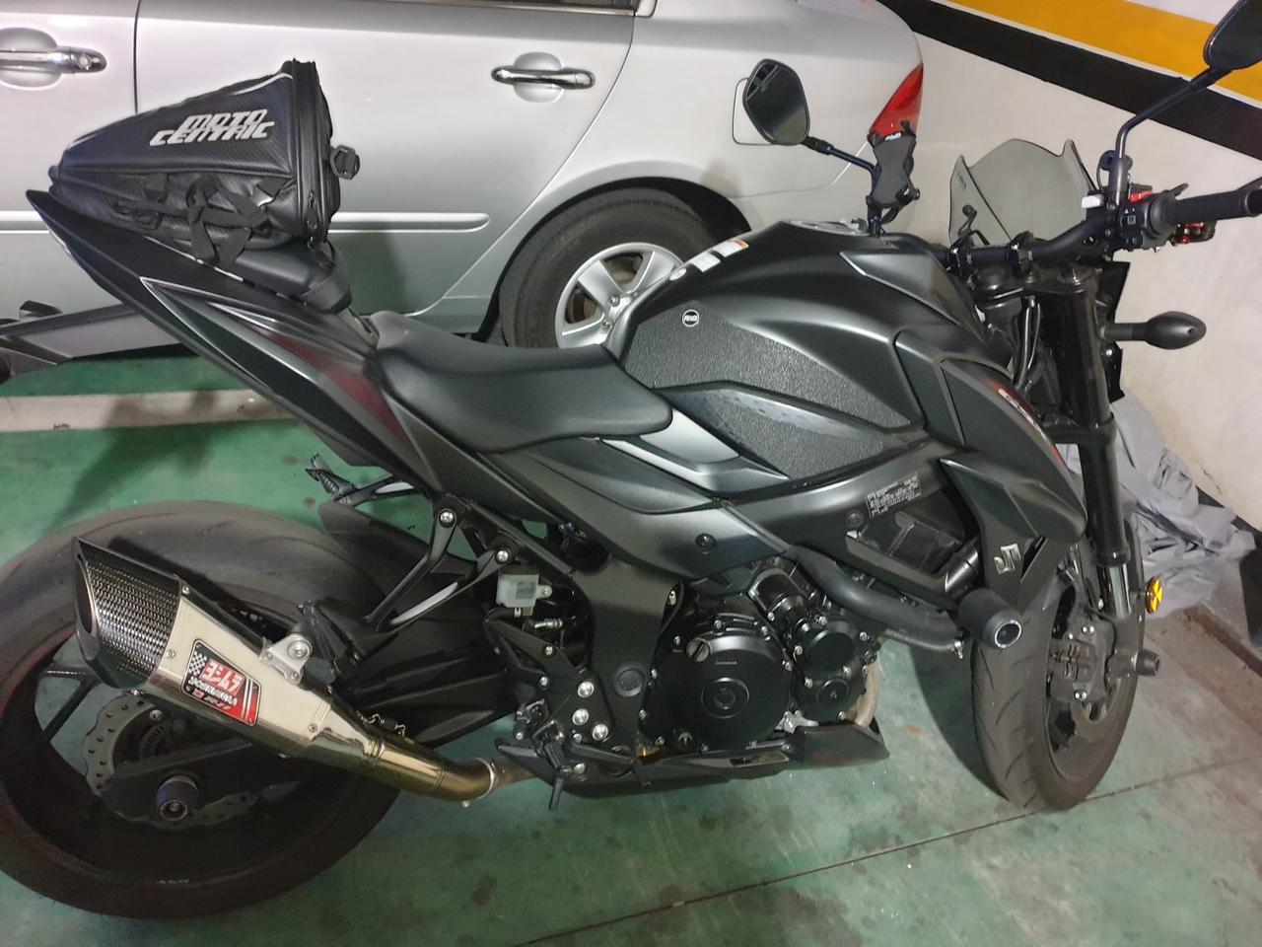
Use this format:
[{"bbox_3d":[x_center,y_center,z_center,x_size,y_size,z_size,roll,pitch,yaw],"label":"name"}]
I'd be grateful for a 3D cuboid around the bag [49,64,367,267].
[{"bbox_3d":[-0.484,-0.364,1.067,0.310,0.205,0.250,-1,22,-15],"label":"bag"}]

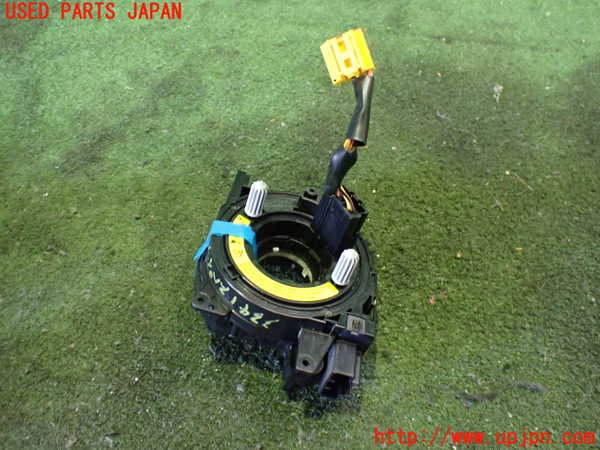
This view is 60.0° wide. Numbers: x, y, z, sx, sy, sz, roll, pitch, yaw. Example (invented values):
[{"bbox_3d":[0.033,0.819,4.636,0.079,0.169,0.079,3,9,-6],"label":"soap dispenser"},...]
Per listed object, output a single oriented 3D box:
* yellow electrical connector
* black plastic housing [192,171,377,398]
[{"bbox_3d":[0.028,-0.100,0.308,0.013,0.023,0.024,-23,96,-46],"label":"yellow electrical connector"},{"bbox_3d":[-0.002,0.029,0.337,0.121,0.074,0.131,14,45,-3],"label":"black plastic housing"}]

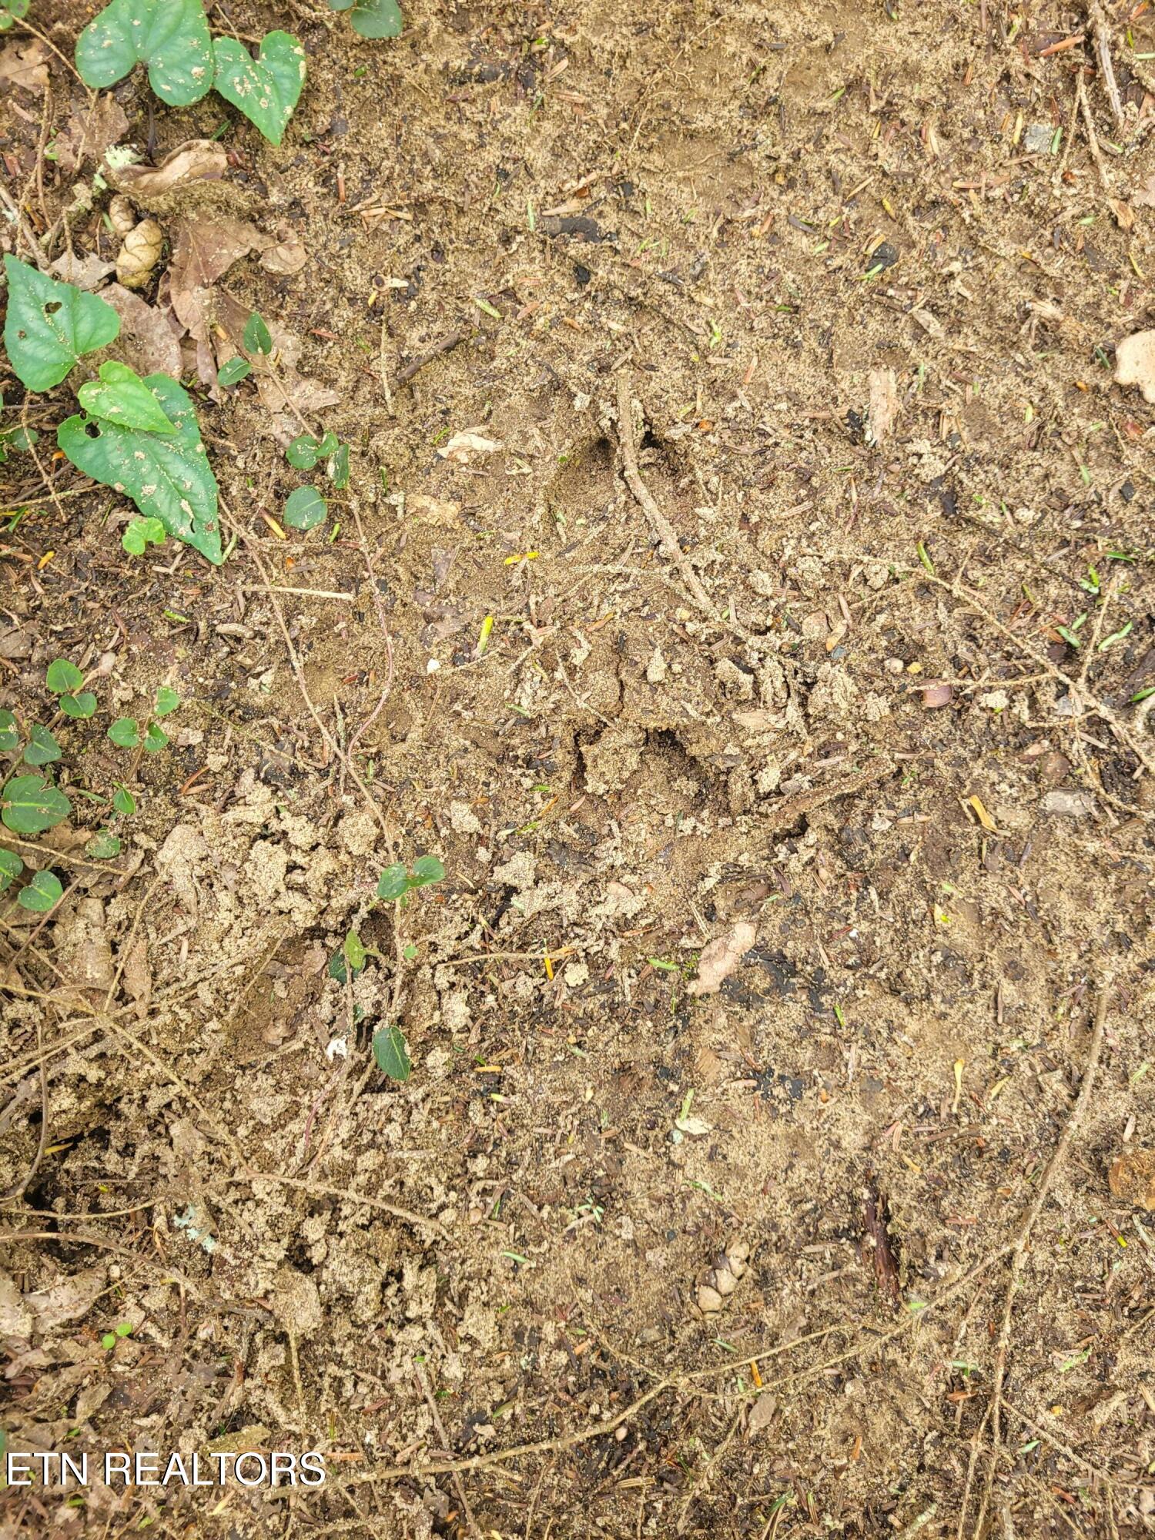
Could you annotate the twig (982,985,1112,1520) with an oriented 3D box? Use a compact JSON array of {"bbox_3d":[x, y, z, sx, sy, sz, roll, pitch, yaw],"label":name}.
[{"bbox_3d":[0.216,0.224,0.538,0.017,0.010,0.247,17,81,3],"label":"twig"}]

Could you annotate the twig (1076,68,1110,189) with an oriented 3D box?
[{"bbox_3d":[0.279,-0.349,0.628,0.006,0.004,0.076,-6,79,-1],"label":"twig"}]

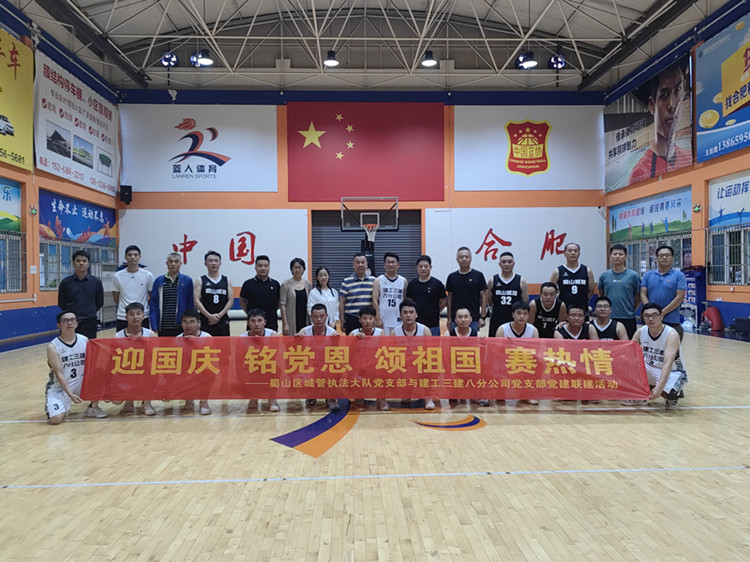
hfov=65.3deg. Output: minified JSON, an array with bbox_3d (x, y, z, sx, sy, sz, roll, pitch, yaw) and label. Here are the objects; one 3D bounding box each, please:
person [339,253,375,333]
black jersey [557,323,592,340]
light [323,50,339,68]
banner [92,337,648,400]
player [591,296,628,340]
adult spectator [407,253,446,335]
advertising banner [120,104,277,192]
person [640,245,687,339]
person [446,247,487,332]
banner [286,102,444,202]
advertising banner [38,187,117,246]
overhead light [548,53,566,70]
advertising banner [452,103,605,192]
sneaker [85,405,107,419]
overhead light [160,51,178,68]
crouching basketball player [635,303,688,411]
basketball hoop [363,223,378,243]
[{"bbox_3d":[-0.196,0.531,6.855,0.500,1.719,0.300,-1,0,-3],"label":"person"},{"bbox_3d":[2.222,0.756,6.507,0.420,0.600,0.280,0,0,12],"label":"black jersey"},{"bbox_3d":[-1.230,-6.360,16.687,0.440,0.400,0.440,-1,1,-2],"label":"light"},{"bbox_3d":[-0.106,0.923,6.170,6.000,0.670,0.080,-1,0,-3],"label":"banner"},{"bbox_3d":[2.702,0.761,6.729,0.500,1.158,0.600,0,0,14],"label":"player"},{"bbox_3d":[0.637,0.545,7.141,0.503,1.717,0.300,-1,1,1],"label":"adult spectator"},{"bbox_3d":[-6.144,-4.640,20.404,5.460,3.051,0.050,-1,0,-2],"label":"advertising banner"},{"bbox_3d":[3.548,0.474,7.167,0.540,1.798,0.330,0,1,12],"label":"person"},{"bbox_3d":[1.092,0.488,6.925,0.510,1.780,0.300,-1,0,0],"label":"person"},{"bbox_3d":[-0.302,-4.570,20.728,5.573,3.522,0.050,-1,1,-2],"label":"banner"},{"bbox_3d":[-8.846,-1.802,17.788,0.050,1.276,5.003,-1,1,-2],"label":"advertising banner"},{"bbox_3d":[6.702,-8.070,21.500,0.600,0.600,0.400,-1,0,-3],"label":"overhead light"},{"bbox_3d":[5.829,-5.013,22.091,5.670,3.180,0.060,-1,0,-3],"label":"advertising banner"},{"bbox_3d":[-2.982,1.391,6.260,0.280,0.125,0.105,0,1,40],"label":"sneaker"},{"bbox_3d":[-7.302,-7.871,20.800,0.600,0.600,0.400,-1,0,-3],"label":"overhead light"},{"bbox_3d":[3.141,0.787,6.428,0.600,1.102,0.620,0,0,22],"label":"crouching basketball player"},{"bbox_3d":[-0.140,-1.514,18.372,0.470,0.520,0.550,-1,0,-2],"label":"basketball hoop"}]

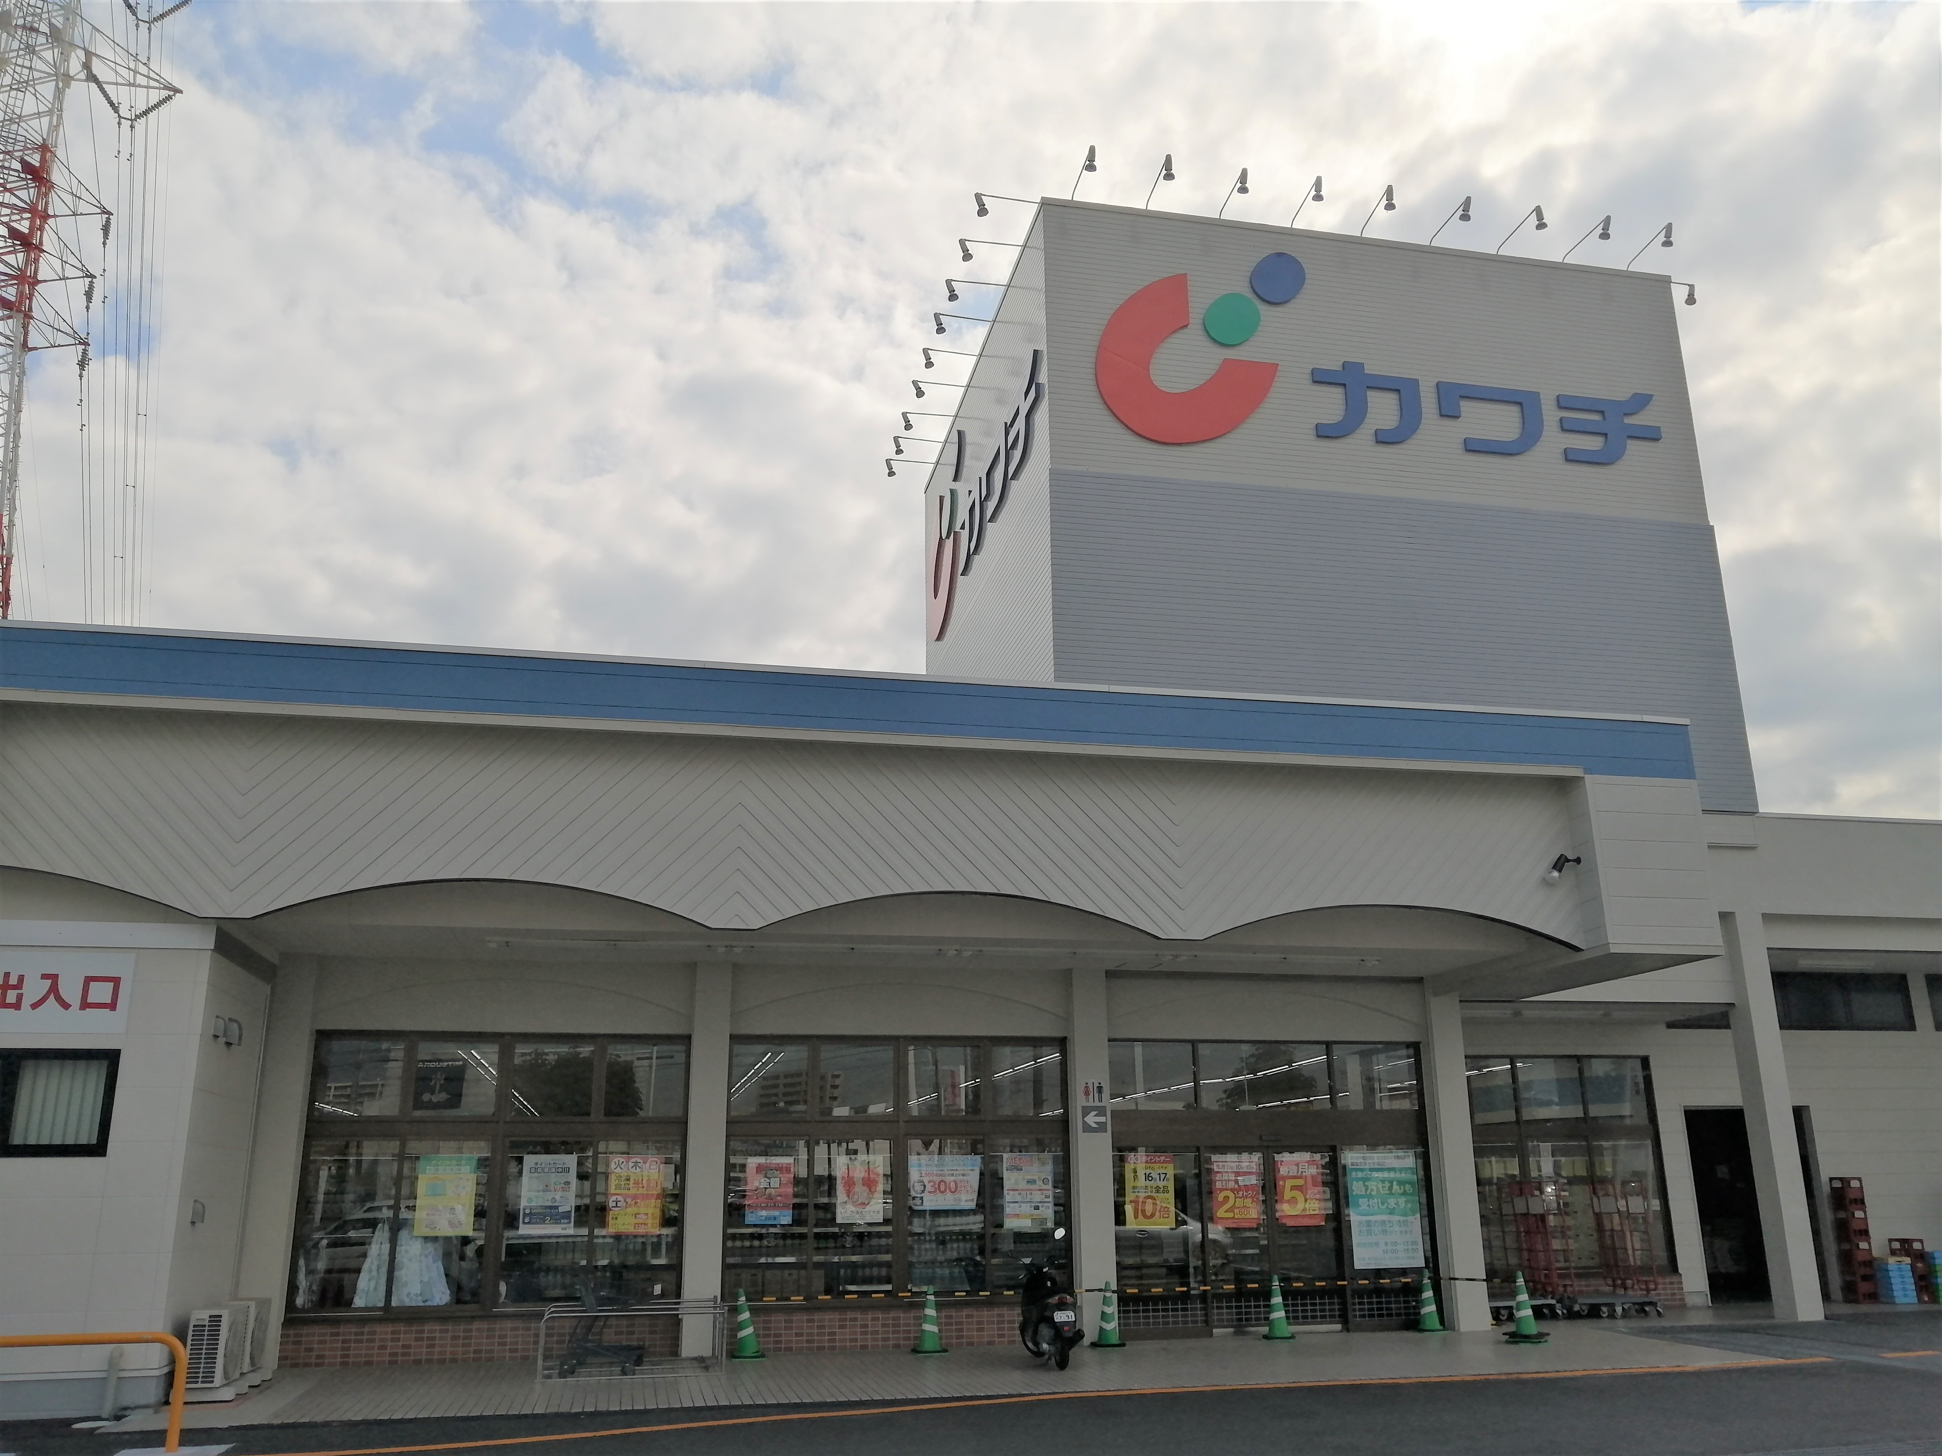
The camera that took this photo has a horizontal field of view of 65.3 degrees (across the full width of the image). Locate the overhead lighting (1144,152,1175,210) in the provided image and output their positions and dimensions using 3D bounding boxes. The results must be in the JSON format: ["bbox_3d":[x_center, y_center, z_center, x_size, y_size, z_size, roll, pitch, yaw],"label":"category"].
[{"bbox_3d":[2.637,-7.573,21.214,0.180,0.460,1.060,3,-17,-12],"label":"overhead lighting"}]

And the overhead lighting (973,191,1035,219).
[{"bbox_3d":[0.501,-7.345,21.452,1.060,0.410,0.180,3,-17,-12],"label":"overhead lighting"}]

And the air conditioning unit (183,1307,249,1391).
[{"bbox_3d":[-6.822,5.595,13.717,0.300,0.630,0.780,3,-17,-12],"label":"air conditioning unit"}]

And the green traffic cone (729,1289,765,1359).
[{"bbox_3d":[-2.418,6.365,16.200,0.370,0.695,0.370,3,-17,-11],"label":"green traffic cone"}]

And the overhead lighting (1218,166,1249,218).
[{"bbox_3d":[3.715,-7.492,21.417,0.180,0.420,1.060,3,-17,-12],"label":"overhead lighting"}]

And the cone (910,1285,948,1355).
[{"bbox_3d":[-0.448,6.457,16.555,0.370,0.695,0.370,3,-17,-11],"label":"cone"}]

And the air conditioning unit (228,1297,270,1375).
[{"bbox_3d":[-7.029,5.876,14.654,0.300,0.630,0.780,3,-17,-12],"label":"air conditioning unit"}]

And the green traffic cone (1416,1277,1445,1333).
[{"bbox_3d":[5.459,6.812,18.002,0.370,0.690,0.370,3,-17,-11],"label":"green traffic cone"}]

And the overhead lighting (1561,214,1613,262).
[{"bbox_3d":[8.996,-7.070,22.171,0.220,0.440,1.170,3,-17,-11],"label":"overhead lighting"}]

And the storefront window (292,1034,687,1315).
[{"bbox_3d":[-5.005,4.672,15.988,3.867,2.842,0.130,3,-17,-12],"label":"storefront window"}]

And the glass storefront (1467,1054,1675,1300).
[{"bbox_3d":[8.272,6.162,21.198,3.160,3.060,0.150,3,-17,-12],"label":"glass storefront"}]

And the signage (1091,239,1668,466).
[{"bbox_3d":[5.899,-5.182,21.448,8.580,3.130,0.160,3,-17,-11],"label":"signage"}]

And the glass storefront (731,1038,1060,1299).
[{"bbox_3d":[-0.797,5.069,17.376,3.980,2.970,0.180,3,-17,-11],"label":"glass storefront"}]

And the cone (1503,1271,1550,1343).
[{"bbox_3d":[6.187,6.488,16.985,0.370,0.740,0.370,3,-17,-11],"label":"cone"}]

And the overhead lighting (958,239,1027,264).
[{"bbox_3d":[0.322,-6.976,22.230,1.060,0.410,0.180,3,-17,-12],"label":"overhead lighting"}]

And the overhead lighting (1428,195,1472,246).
[{"bbox_3d":[6.978,-7.253,22.046,0.180,0.400,1.120,3,-17,-12],"label":"overhead lighting"}]

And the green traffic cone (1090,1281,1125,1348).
[{"bbox_3d":[1.518,6.572,17.010,0.380,0.690,0.380,-1,-17,0],"label":"green traffic cone"}]

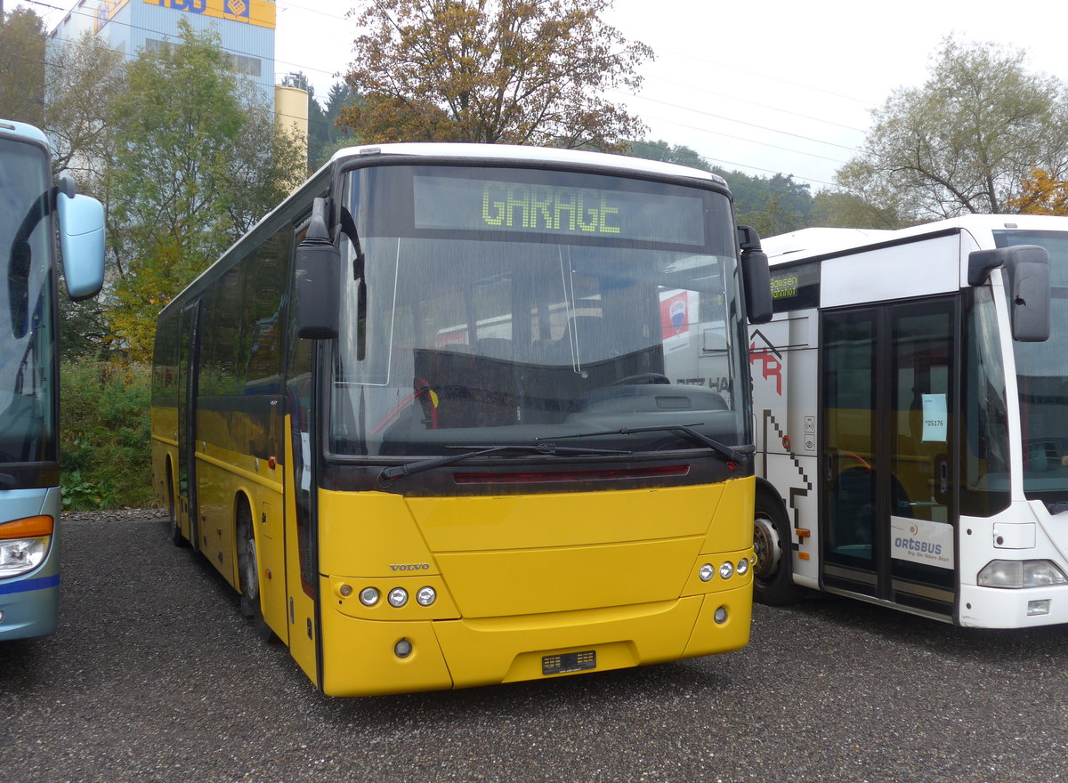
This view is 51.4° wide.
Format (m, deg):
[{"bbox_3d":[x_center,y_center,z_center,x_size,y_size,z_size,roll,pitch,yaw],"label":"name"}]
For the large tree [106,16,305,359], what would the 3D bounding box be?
[{"bbox_3d":[-6.850,-3.000,23.000,4.200,9.300,4.200,-1,0,0],"label":"large tree"}]

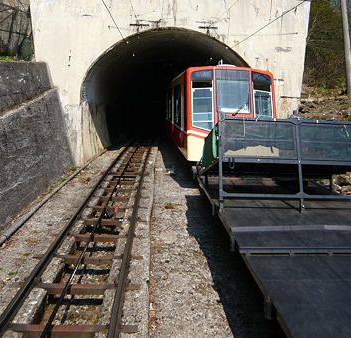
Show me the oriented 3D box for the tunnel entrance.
[{"bbox_3d":[-0.170,-2.800,14.300,6.800,5.000,1.600,1,-2,-3],"label":"tunnel entrance"}]

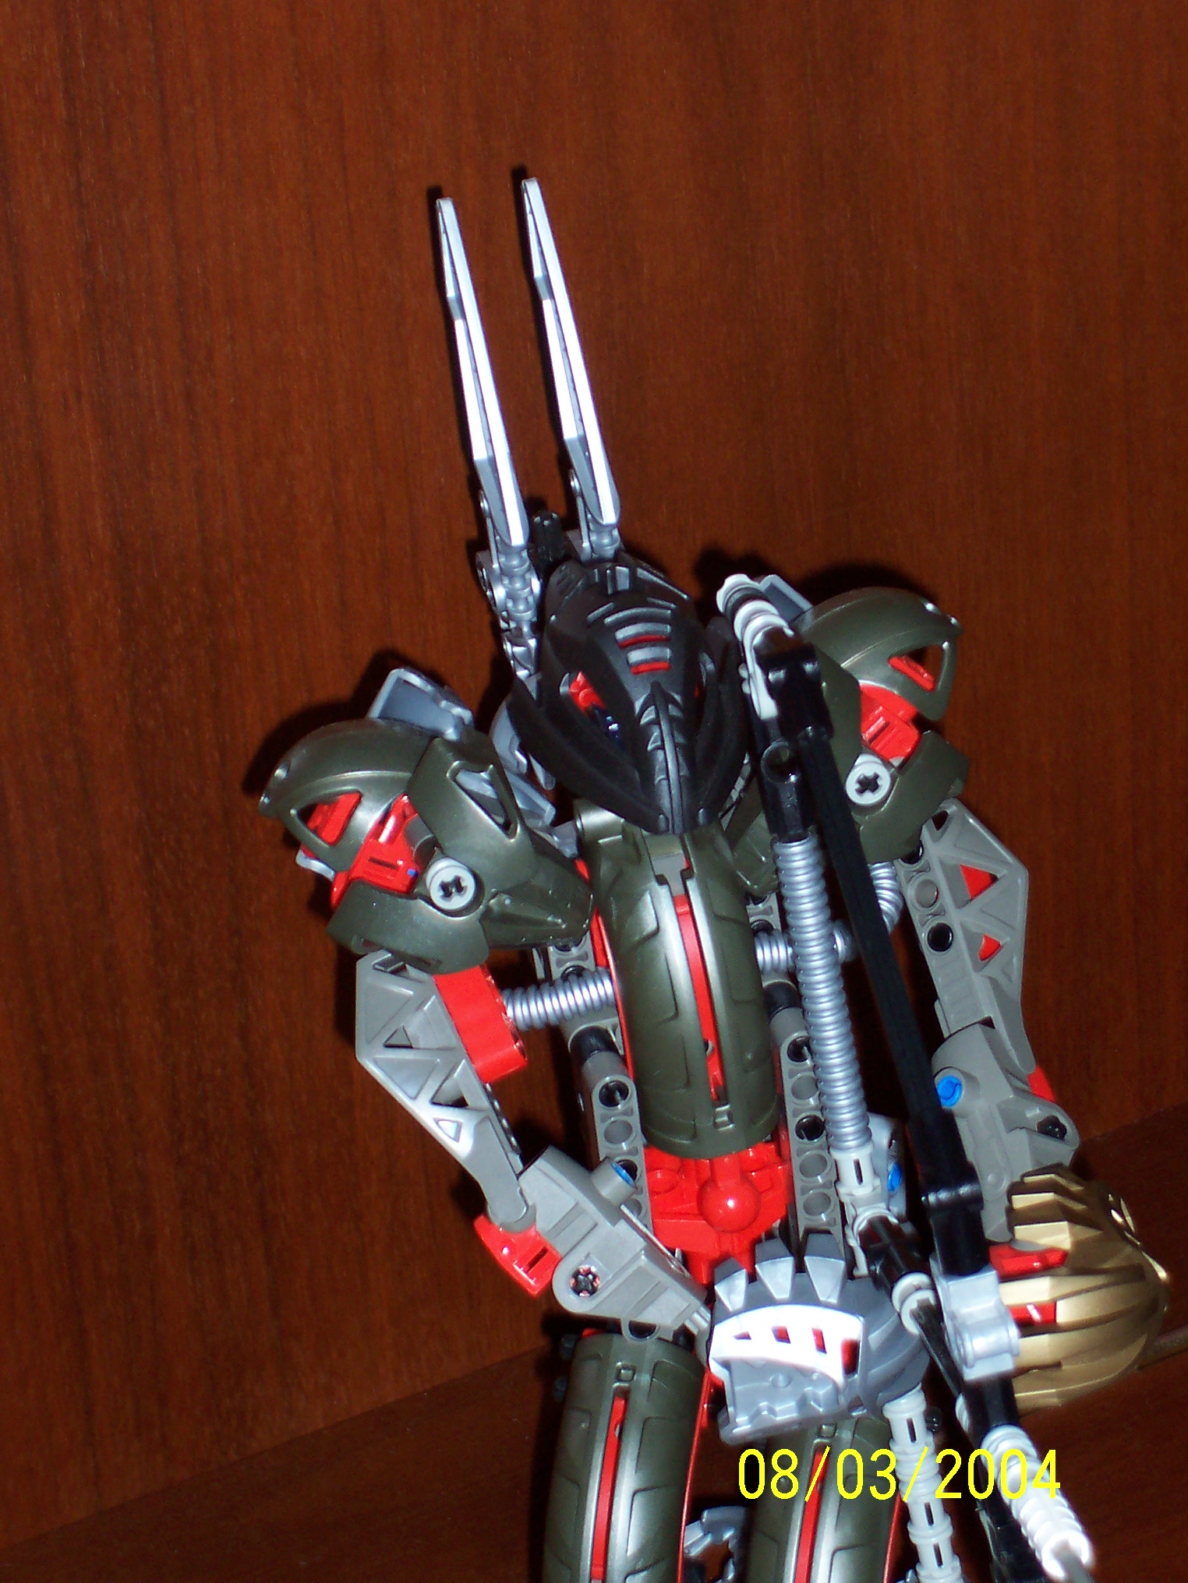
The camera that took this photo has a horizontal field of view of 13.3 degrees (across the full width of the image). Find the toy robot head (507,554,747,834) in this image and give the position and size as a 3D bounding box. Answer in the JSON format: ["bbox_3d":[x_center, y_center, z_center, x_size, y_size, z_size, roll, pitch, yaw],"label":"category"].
[{"bbox_3d":[0.006,-0.017,0.807,0.037,0.039,0.031,-14,31,-12],"label":"toy robot head"}]

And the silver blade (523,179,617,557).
[{"bbox_3d":[-0.004,-0.069,0.802,0.004,0.060,0.011,-20,27,-13],"label":"silver blade"}]

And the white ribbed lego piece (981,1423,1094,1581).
[{"bbox_3d":[0.066,0.106,0.760,0.008,0.008,0.025,-28,52,0],"label":"white ribbed lego piece"}]

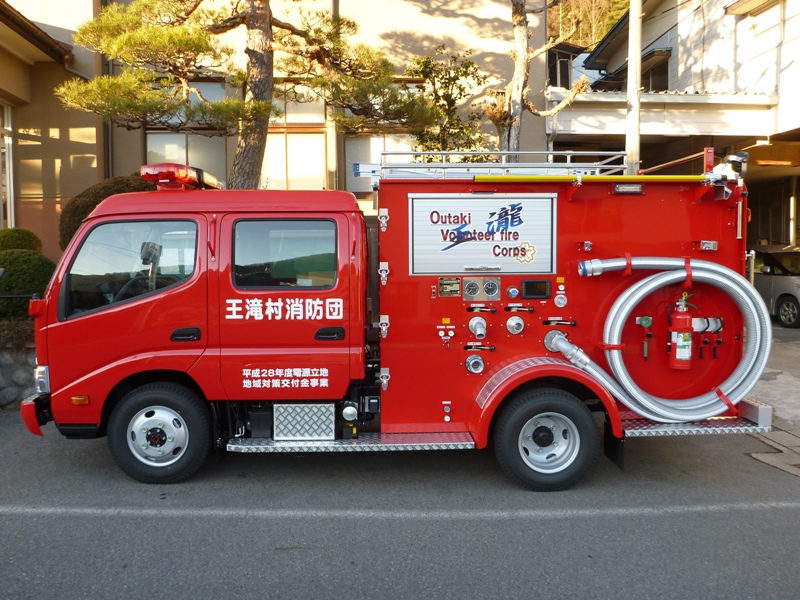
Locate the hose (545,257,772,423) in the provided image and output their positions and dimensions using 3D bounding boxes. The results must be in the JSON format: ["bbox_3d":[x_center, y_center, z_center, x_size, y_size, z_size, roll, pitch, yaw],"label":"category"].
[{"bbox_3d":[1.871,0.293,4.668,1.646,1.195,0.200,0,4,-2],"label":"hose"}]

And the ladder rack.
[{"bbox_3d":[0.743,-0.986,4.966,1.779,0.210,0.600,0,4,-2],"label":"ladder rack"}]

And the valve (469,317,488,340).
[{"bbox_3d":[0.559,0.201,4.640,0.130,0.159,0.150,0,4,-2],"label":"valve"}]

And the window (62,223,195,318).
[{"bbox_3d":[-1.874,-0.220,4.517,0.922,0.669,0.060,0,4,-2],"label":"window"}]

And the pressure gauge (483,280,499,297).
[{"bbox_3d":[0.657,-0.080,4.688,0.106,0.107,0.030,0,4,-2],"label":"pressure gauge"}]

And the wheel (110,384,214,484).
[{"bbox_3d":[-1.725,0.949,4.708,0.715,0.715,0.210,0,4,-2],"label":"wheel"}]

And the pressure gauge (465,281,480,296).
[{"bbox_3d":[0.526,-0.080,4.684,0.105,0.107,0.030,0,4,-2],"label":"pressure gauge"}]

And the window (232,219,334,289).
[{"bbox_3d":[-0.805,-0.320,4.548,0.713,0.484,0.040,0,4,-2],"label":"window"}]

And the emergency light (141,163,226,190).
[{"bbox_3d":[-1.722,-0.937,5.263,0.335,0.185,1.260,0,4,-2],"label":"emergency light"}]

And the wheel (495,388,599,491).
[{"bbox_3d":[1.053,0.981,4.715,0.715,0.715,0.220,0,4,-2],"label":"wheel"}]

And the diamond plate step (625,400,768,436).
[{"bbox_3d":[2.108,0.854,4.713,1.089,0.190,0.230,0,4,-2],"label":"diamond plate step"}]

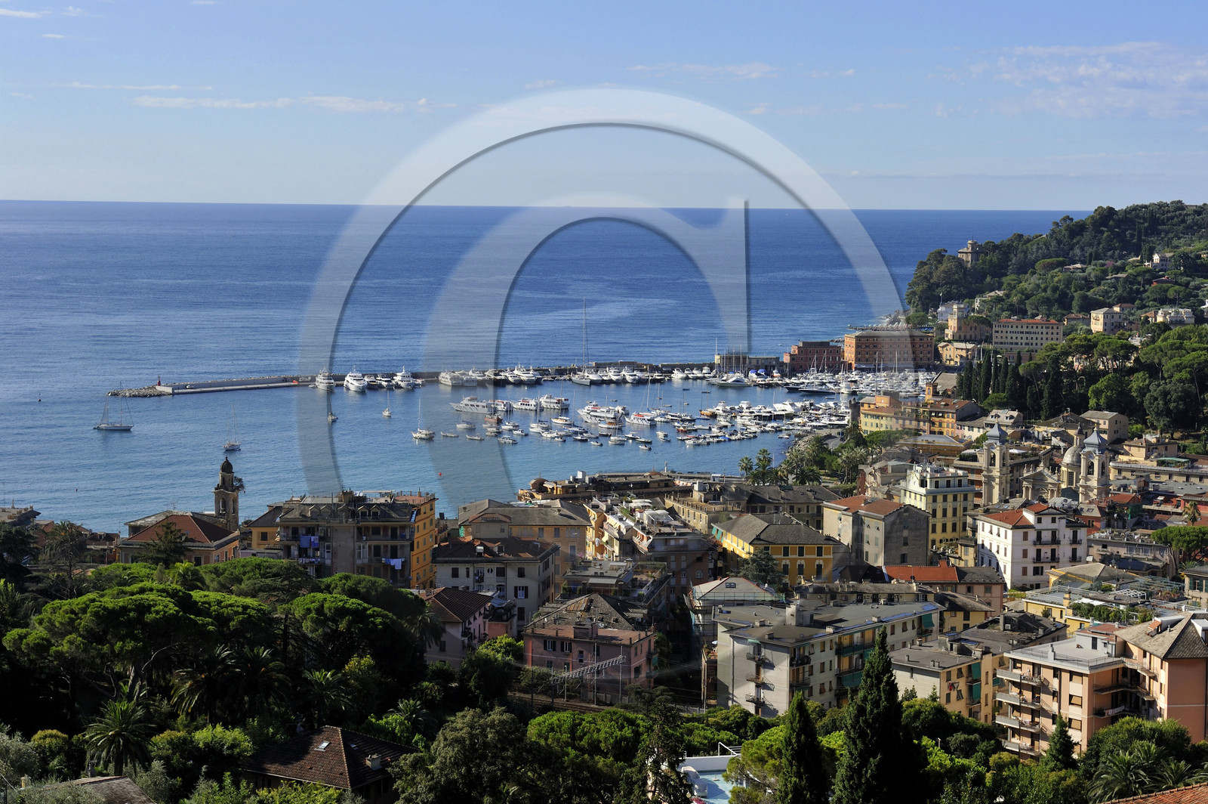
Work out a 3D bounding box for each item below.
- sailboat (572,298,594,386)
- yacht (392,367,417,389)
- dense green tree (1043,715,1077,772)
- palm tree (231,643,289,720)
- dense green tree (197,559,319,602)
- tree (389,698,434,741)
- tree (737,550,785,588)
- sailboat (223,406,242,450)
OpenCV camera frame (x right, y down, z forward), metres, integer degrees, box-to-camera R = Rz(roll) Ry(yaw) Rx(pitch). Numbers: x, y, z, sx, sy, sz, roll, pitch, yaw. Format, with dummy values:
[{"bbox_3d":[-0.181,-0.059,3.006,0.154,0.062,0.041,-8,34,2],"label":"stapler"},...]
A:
[{"bbox_3d":[-10.327,-30.365,1034.640,7.200,42.000,34.000,-1,6,-15],"label":"sailboat"},{"bbox_3d":[-93.600,-11.730,977.010,6.200,9.300,23.000,-1,6,-16],"label":"yacht"},{"bbox_3d":[56.090,42.310,256.000,4.200,7.840,4.200,2,6,13],"label":"dense green tree"},{"bbox_3d":[-42.190,34.580,255.440,6.900,9.000,6.900,0,6,-9],"label":"palm tree"},{"bbox_3d":[-49.900,27.290,300.440,17.000,9.000,14.000,0,6,-9],"label":"dense green tree"},{"bbox_3d":[-23.331,40.153,252.415,6.000,8.500,6.000,0,6,-5],"label":"tree"},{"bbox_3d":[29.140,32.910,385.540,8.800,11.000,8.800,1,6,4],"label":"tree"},{"bbox_3d":[-134.491,8.910,754.058,3.700,16.000,12.000,2,6,17],"label":"sailboat"}]

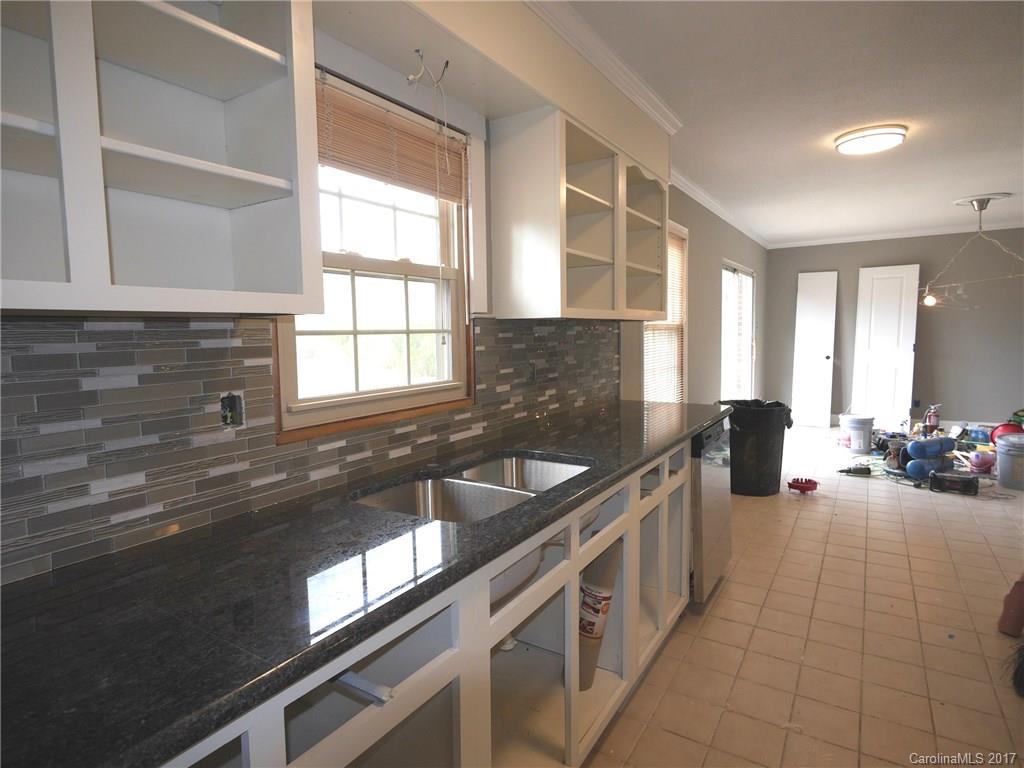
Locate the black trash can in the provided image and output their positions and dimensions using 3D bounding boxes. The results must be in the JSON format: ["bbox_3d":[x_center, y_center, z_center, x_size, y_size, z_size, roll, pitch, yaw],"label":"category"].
[{"bbox_3d":[2.062,0.522,4.487,0.470,0.760,0.460,1,6,34],"label":"black trash can"}]

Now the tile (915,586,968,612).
[{"bbox_3d":[2.126,1.065,2.648,0.200,0.010,0.200,3,7,34],"label":"tile"}]

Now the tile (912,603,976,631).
[{"bbox_3d":[1.996,1.075,2.458,0.202,0.010,0.202,2,6,34],"label":"tile"}]

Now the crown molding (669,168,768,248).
[{"bbox_3d":[2.170,-1.631,5.249,0.070,0.075,4.780,3,7,34],"label":"crown molding"}]

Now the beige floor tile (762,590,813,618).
[{"bbox_3d":[1.374,1.091,2.639,0.200,0.010,0.200,1,6,34],"label":"beige floor tile"}]

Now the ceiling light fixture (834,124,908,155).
[{"bbox_3d":[2.079,-1.403,3.089,0.360,0.072,0.360,3,7,34],"label":"ceiling light fixture"}]

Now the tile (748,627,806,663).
[{"bbox_3d":[1.144,1.129,2.299,0.200,0.010,0.200,1,6,34],"label":"tile"}]

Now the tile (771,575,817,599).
[{"bbox_3d":[1.476,1.061,2.776,0.200,0.010,0.200,3,7,34],"label":"tile"}]

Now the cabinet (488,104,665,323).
[{"bbox_3d":[0.405,-0.697,2.590,0.310,0.765,1.276,1,6,34],"label":"cabinet"}]

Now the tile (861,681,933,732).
[{"bbox_3d":[1.366,1.149,1.897,0.200,0.010,0.200,3,7,32],"label":"tile"}]

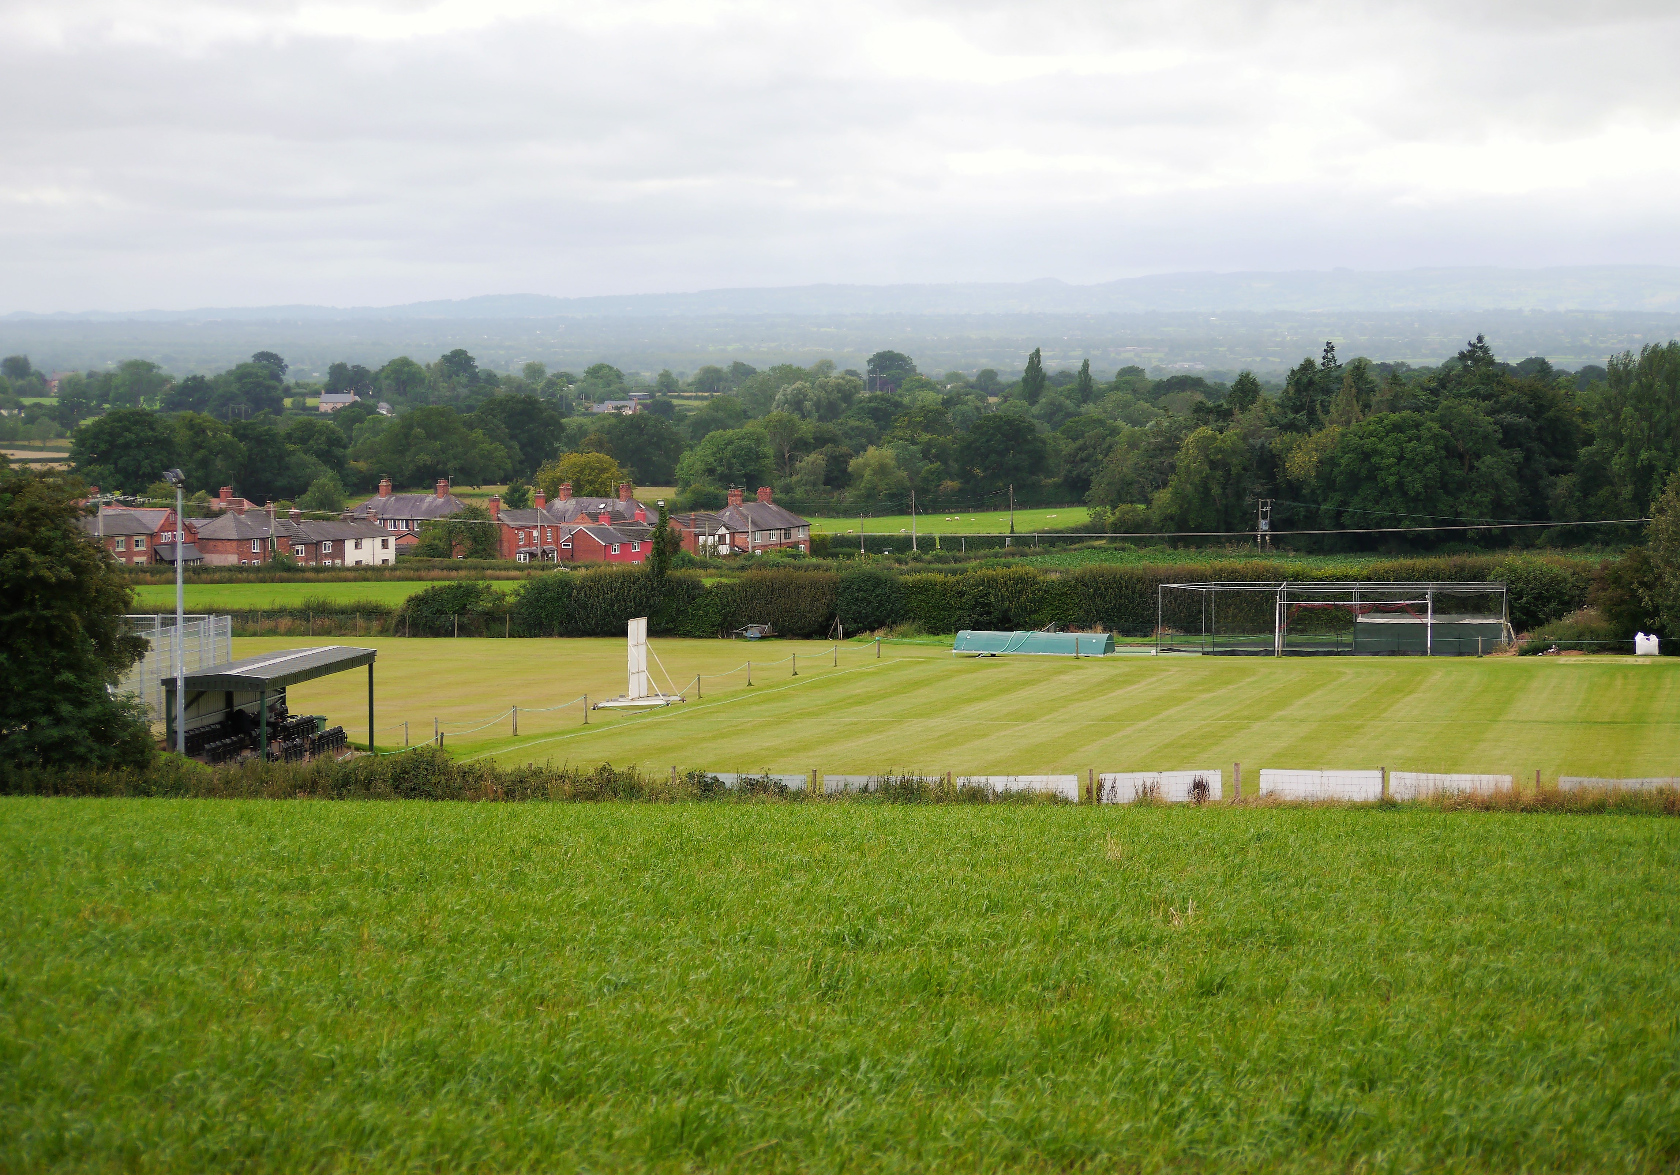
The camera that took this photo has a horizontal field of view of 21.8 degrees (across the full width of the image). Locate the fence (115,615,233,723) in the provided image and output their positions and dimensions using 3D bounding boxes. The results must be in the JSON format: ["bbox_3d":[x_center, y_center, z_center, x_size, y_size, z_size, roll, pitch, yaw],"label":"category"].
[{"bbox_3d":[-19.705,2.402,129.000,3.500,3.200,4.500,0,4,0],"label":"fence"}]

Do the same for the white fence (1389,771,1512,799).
[{"bbox_3d":[12.181,3.998,87.000,2.440,0.610,0.050,0,4,0],"label":"white fence"}]

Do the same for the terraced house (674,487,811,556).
[{"bbox_3d":[-11.754,-7.918,555.000,8.300,9.600,17.500,3,5,37],"label":"terraced house"}]

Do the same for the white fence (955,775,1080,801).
[{"bbox_3d":[3.536,4.058,87.000,2.440,0.610,0.050,0,4,0],"label":"white fence"}]

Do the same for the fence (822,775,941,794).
[{"bbox_3d":[0.889,4.050,87.000,2.440,0.610,0.050,0,4,0],"label":"fence"}]

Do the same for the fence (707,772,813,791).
[{"bbox_3d":[-1.869,4.024,87.000,2.440,0.610,0.050,0,4,0],"label":"fence"}]

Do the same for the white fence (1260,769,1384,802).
[{"bbox_3d":[9.589,3.946,87.000,2.440,0.610,0.050,0,4,0],"label":"white fence"}]

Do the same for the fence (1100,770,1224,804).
[{"bbox_3d":[6.390,3.985,87.000,2.440,0.610,0.050,0,4,0],"label":"fence"}]

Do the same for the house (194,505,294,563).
[{"bbox_3d":[-67.705,-5.598,497.000,6.300,8.300,9.200,4,5,44],"label":"house"}]

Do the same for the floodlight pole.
[{"bbox_3d":[-18.622,0.702,123.000,0.500,8.000,0.550,0,4,0],"label":"floodlight pole"}]

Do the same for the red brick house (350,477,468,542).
[{"bbox_3d":[-54.923,-8.494,560.000,16.500,10.000,7.500,2,4,22],"label":"red brick house"}]

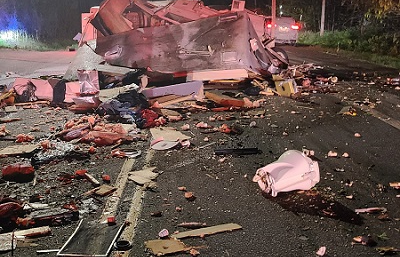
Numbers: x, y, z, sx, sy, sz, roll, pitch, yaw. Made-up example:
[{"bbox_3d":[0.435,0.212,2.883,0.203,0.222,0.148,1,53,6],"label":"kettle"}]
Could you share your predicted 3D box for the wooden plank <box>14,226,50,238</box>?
[{"bbox_3d":[-1.345,0.839,3.218,0.277,0.030,0.112,-8,16,-23],"label":"wooden plank"}]

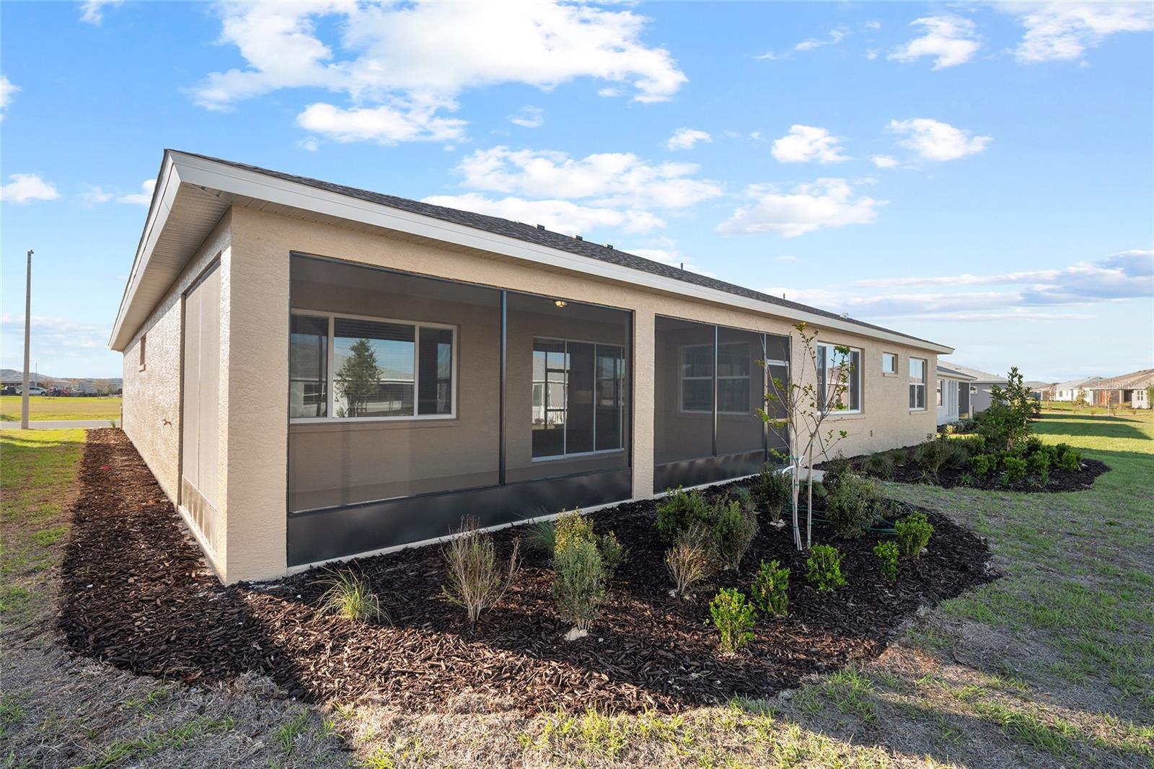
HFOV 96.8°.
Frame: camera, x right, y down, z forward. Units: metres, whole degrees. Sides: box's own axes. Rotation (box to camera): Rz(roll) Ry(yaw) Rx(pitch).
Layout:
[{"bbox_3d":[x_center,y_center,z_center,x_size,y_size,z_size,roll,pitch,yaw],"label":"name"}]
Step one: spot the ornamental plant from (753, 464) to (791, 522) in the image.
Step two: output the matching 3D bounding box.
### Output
[{"bbox_3d":[2.300,1.271,6.034,0.426,0.654,0.420,0,-1,21],"label":"ornamental plant"}]

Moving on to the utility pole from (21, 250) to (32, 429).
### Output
[{"bbox_3d":[-24.934,-2.035,23.264,0.220,8.108,0.220,1,-1,-43],"label":"utility pole"}]

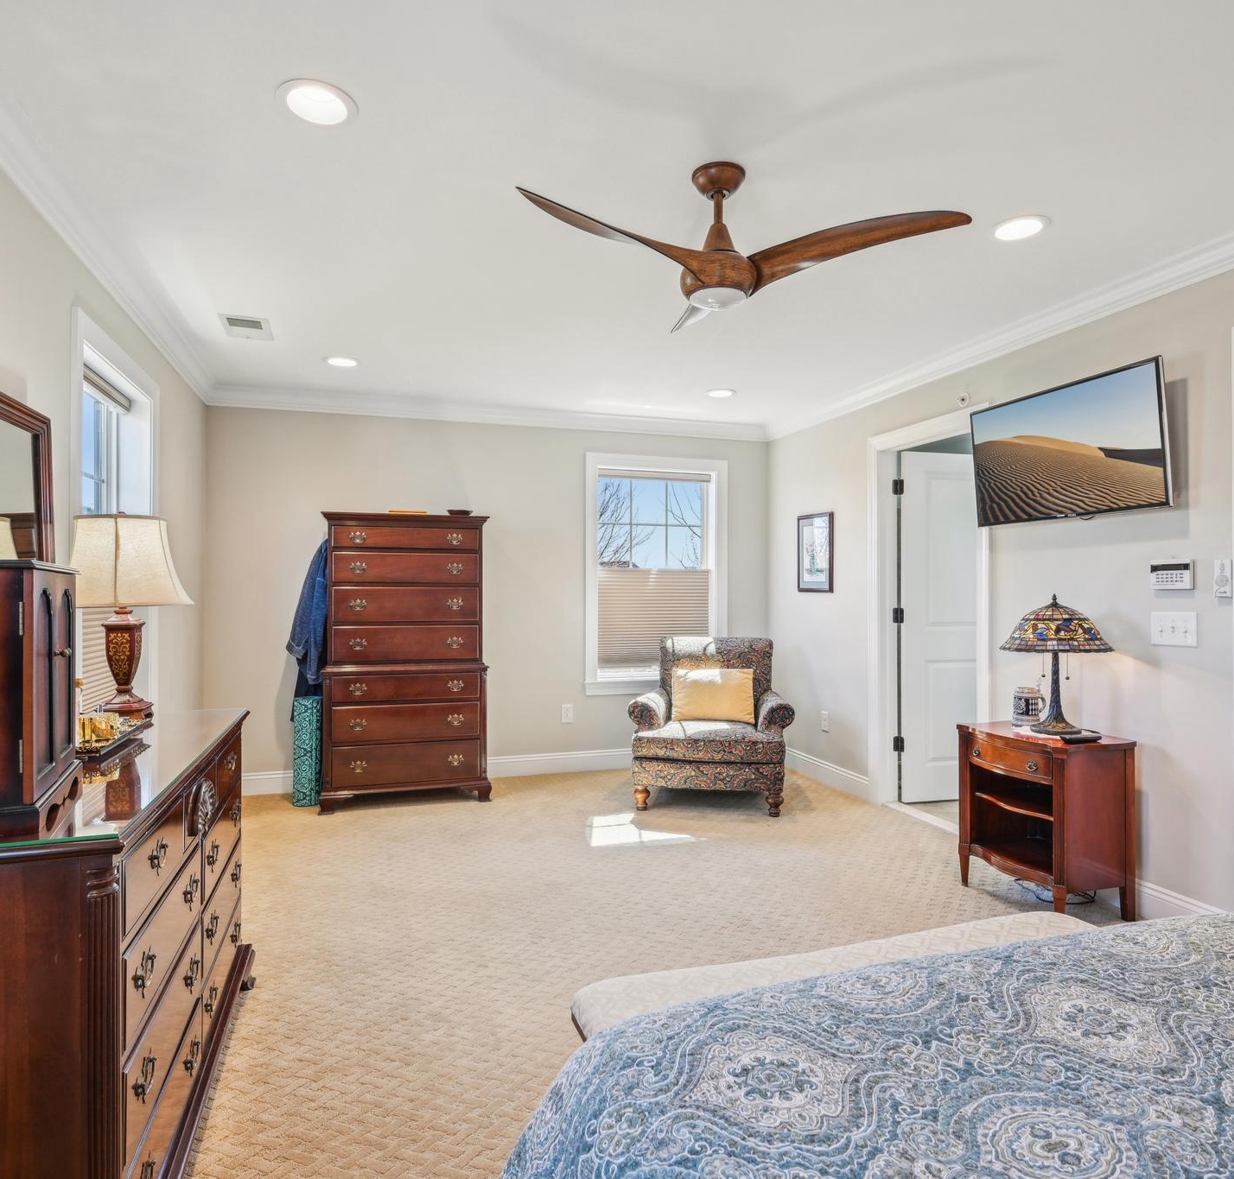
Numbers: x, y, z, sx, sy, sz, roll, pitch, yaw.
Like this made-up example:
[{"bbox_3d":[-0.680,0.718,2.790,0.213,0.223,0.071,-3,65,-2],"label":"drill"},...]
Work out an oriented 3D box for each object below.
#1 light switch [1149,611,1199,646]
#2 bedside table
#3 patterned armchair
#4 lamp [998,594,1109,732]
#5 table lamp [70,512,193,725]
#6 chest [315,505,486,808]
[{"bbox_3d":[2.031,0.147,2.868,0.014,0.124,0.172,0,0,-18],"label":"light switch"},{"bbox_3d":[1.685,0.912,3.135,0.385,0.674,0.537,0,0,-18],"label":"bedside table"},{"bbox_3d":[0.576,0.783,4.808,0.930,0.942,0.880,0,0,9],"label":"patterned armchair"},{"bbox_3d":[1.718,0.289,3.080,0.395,0.530,0.395,0,0,-18],"label":"lamp"},{"bbox_3d":[-1.430,0.082,2.282,0.360,0.606,0.355,0,0,-18],"label":"table lamp"},{"bbox_3d":[-1.272,0.416,4.747,0.945,1.677,0.510,0,0,-18],"label":"chest"}]

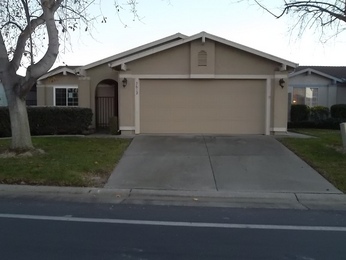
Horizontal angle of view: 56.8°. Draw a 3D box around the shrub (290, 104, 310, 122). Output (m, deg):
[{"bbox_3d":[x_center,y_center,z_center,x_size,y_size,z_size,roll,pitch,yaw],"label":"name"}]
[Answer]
[{"bbox_3d":[6.492,-0.789,16.300,0.980,1.000,0.950,0,5,2],"label":"shrub"}]

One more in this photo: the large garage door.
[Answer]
[{"bbox_3d":[1.177,-0.914,12.350,4.880,2.130,0.100,0,5,2],"label":"large garage door"}]

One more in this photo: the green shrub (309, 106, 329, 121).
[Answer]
[{"bbox_3d":[7.516,-0.783,16.500,0.980,0.880,0.900,0,5,2],"label":"green shrub"}]

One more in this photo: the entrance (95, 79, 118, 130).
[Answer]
[{"bbox_3d":[-2.813,-1.075,13.600,1.050,2.200,0.300,0,5,2],"label":"entrance"}]

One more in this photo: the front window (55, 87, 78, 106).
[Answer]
[{"bbox_3d":[-6.066,-1.915,18.300,1.420,1.130,0.120,0,5,2],"label":"front window"}]

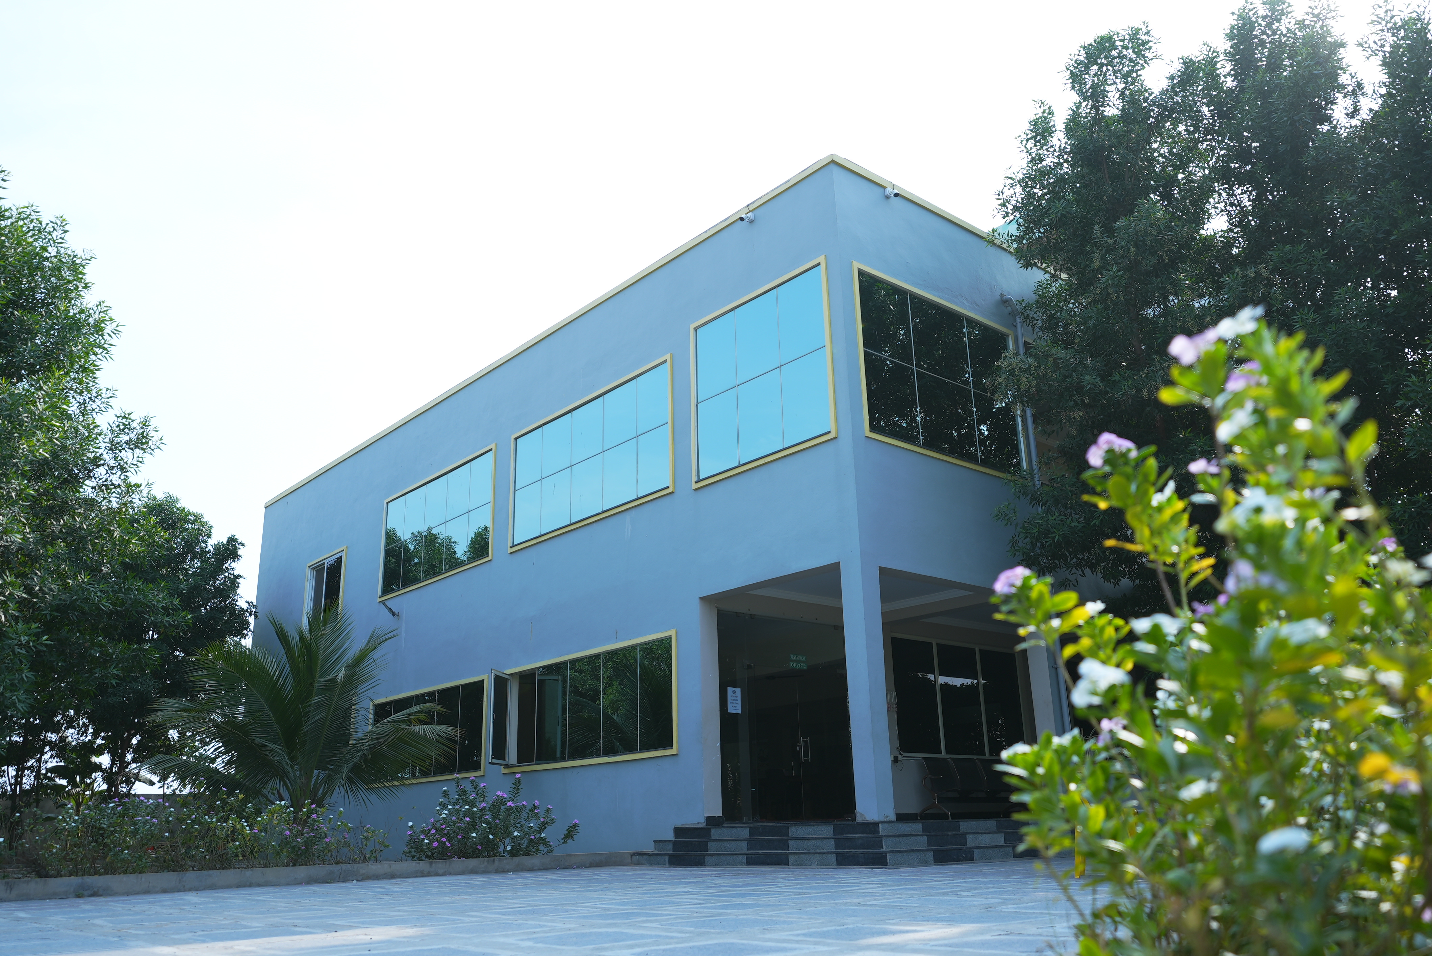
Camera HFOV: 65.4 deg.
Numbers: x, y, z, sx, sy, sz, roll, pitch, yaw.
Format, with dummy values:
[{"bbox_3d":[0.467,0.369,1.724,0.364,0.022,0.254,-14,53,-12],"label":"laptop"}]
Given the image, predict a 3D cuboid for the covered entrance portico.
[{"bbox_3d":[1.999,2.721,13.312,3.470,2.660,2.620,13,-23,-39],"label":"covered entrance portico"}]

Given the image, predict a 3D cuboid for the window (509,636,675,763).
[{"bbox_3d":[-1.782,3.095,15.044,0.080,1.349,3.891,13,-23,-39],"label":"window"}]

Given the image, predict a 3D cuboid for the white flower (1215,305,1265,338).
[{"bbox_3d":[0.470,-0.140,1.000,0.043,0.027,0.040,-10,-19,26],"label":"white flower"}]

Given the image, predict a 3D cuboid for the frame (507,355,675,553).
[{"bbox_3d":[-1.873,-0.240,16.082,0.080,1.788,3.878,13,-23,-39],"label":"frame"}]

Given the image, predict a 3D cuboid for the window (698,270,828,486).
[{"bbox_3d":[0.529,-1.219,13.478,0.080,2.089,2.266,13,-23,-39],"label":"window"}]

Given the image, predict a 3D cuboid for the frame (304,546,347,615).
[{"bbox_3d":[-7.949,2.364,22.590,0.140,1.598,1.978,13,-23,-39],"label":"frame"}]

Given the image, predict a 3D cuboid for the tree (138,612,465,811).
[{"bbox_3d":[-5.503,3.347,14.754,3.900,3.100,3.500,5,-18,-19],"label":"tree"}]

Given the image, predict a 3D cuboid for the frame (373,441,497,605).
[{"bbox_3d":[-4.895,0.874,19.346,0.130,1.945,4.087,13,-23,-39],"label":"frame"}]

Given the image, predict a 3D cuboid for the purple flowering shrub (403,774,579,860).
[{"bbox_3d":[-2.385,3.587,11.792,1.750,0.920,1.300,2,-18,-11],"label":"purple flowering shrub"}]

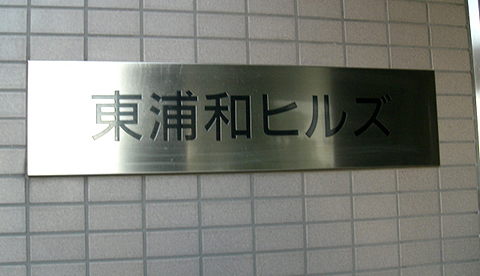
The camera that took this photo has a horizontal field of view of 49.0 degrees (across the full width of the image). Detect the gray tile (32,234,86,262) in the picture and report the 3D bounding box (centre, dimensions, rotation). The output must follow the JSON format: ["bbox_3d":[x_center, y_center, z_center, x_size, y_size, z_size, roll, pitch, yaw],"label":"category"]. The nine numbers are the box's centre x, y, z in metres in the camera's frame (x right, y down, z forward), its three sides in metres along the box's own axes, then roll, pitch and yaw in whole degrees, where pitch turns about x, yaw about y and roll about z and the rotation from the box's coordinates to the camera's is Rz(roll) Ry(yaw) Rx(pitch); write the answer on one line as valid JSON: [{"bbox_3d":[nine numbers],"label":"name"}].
[{"bbox_3d":[-0.312,0.187,0.900,0.095,0.045,0.009,-1,-5,-13],"label":"gray tile"}]

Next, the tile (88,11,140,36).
[{"bbox_3d":[-0.229,-0.209,0.957,0.095,0.045,0.008,0,-5,-13],"label":"tile"}]

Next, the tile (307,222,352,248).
[{"bbox_3d":[0.169,0.185,1.017,0.095,0.045,0.010,-1,-5,-14],"label":"tile"}]

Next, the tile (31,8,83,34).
[{"bbox_3d":[-0.323,-0.205,0.932,0.095,0.045,0.009,-1,-5,-13],"label":"tile"}]

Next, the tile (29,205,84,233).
[{"bbox_3d":[-0.315,0.138,0.904,0.095,0.045,0.009,-1,-5,-13],"label":"tile"}]

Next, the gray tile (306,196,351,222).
[{"bbox_3d":[0.172,0.136,1.020,0.095,0.045,0.008,0,-5,-13],"label":"gray tile"}]

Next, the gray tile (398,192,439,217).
[{"bbox_3d":[0.360,0.133,1.068,0.095,0.045,0.008,0,-5,-13],"label":"gray tile"}]

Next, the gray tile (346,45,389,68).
[{"bbox_3d":[0.257,-0.164,1.069,0.095,0.045,0.008,0,-5,-13],"label":"gray tile"}]

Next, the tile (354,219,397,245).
[{"bbox_3d":[0.266,0.184,1.040,0.095,0.045,0.009,-1,-5,-13],"label":"tile"}]

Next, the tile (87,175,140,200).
[{"bbox_3d":[-0.221,0.089,0.930,0.095,0.045,0.008,0,-5,-13],"label":"tile"}]

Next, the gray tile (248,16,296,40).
[{"bbox_3d":[0.062,-0.213,1.027,0.095,0.045,0.008,0,-5,-13],"label":"gray tile"}]

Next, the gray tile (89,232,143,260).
[{"bbox_3d":[-0.218,0.188,0.923,0.095,0.045,0.009,-1,-5,-13],"label":"gray tile"}]

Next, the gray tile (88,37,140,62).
[{"bbox_3d":[-0.228,-0.160,0.953,0.095,0.045,0.008,0,-5,-13],"label":"gray tile"}]

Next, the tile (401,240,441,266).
[{"bbox_3d":[0.362,0.231,1.060,0.095,0.045,0.008,0,-5,-13],"label":"tile"}]

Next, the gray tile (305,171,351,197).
[{"bbox_3d":[0.169,0.086,1.024,0.095,0.045,0.009,-1,-5,-13],"label":"gray tile"}]

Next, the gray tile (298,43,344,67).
[{"bbox_3d":[0.160,-0.163,1.042,0.095,0.045,0.009,-1,-5,-13],"label":"gray tile"}]

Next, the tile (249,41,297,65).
[{"bbox_3d":[0.064,-0.163,1.023,0.095,0.045,0.008,0,-5,-13],"label":"tile"}]

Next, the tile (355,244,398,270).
[{"bbox_3d":[0.266,0.232,1.032,0.095,0.045,0.009,-1,-5,-13],"label":"tile"}]

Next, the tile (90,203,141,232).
[{"bbox_3d":[-0.220,0.139,0.929,0.095,0.045,0.008,0,-5,-13],"label":"tile"}]

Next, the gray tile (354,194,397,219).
[{"bbox_3d":[0.268,0.135,1.043,0.095,0.045,0.008,0,-5,-13],"label":"gray tile"}]

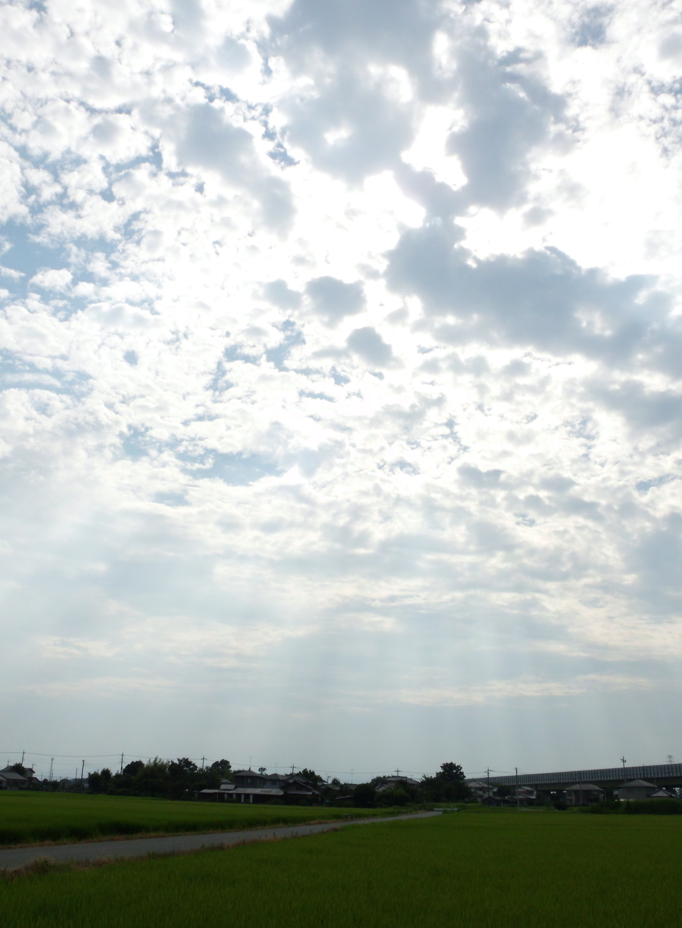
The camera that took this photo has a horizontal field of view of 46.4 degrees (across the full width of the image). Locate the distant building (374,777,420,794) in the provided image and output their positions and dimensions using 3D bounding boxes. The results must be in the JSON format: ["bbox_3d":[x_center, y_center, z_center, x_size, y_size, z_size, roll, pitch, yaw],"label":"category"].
[{"bbox_3d":[16.743,95.768,233.561,12.600,7.500,9.500,0,-23,4],"label":"distant building"}]

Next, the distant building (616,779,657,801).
[{"bbox_3d":[82.740,91.461,220.599,10.000,7.300,8.800,-6,-24,18],"label":"distant building"}]

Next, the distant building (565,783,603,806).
[{"bbox_3d":[79.891,108.683,260.599,11.700,7.300,8.800,-5,-23,15],"label":"distant building"}]

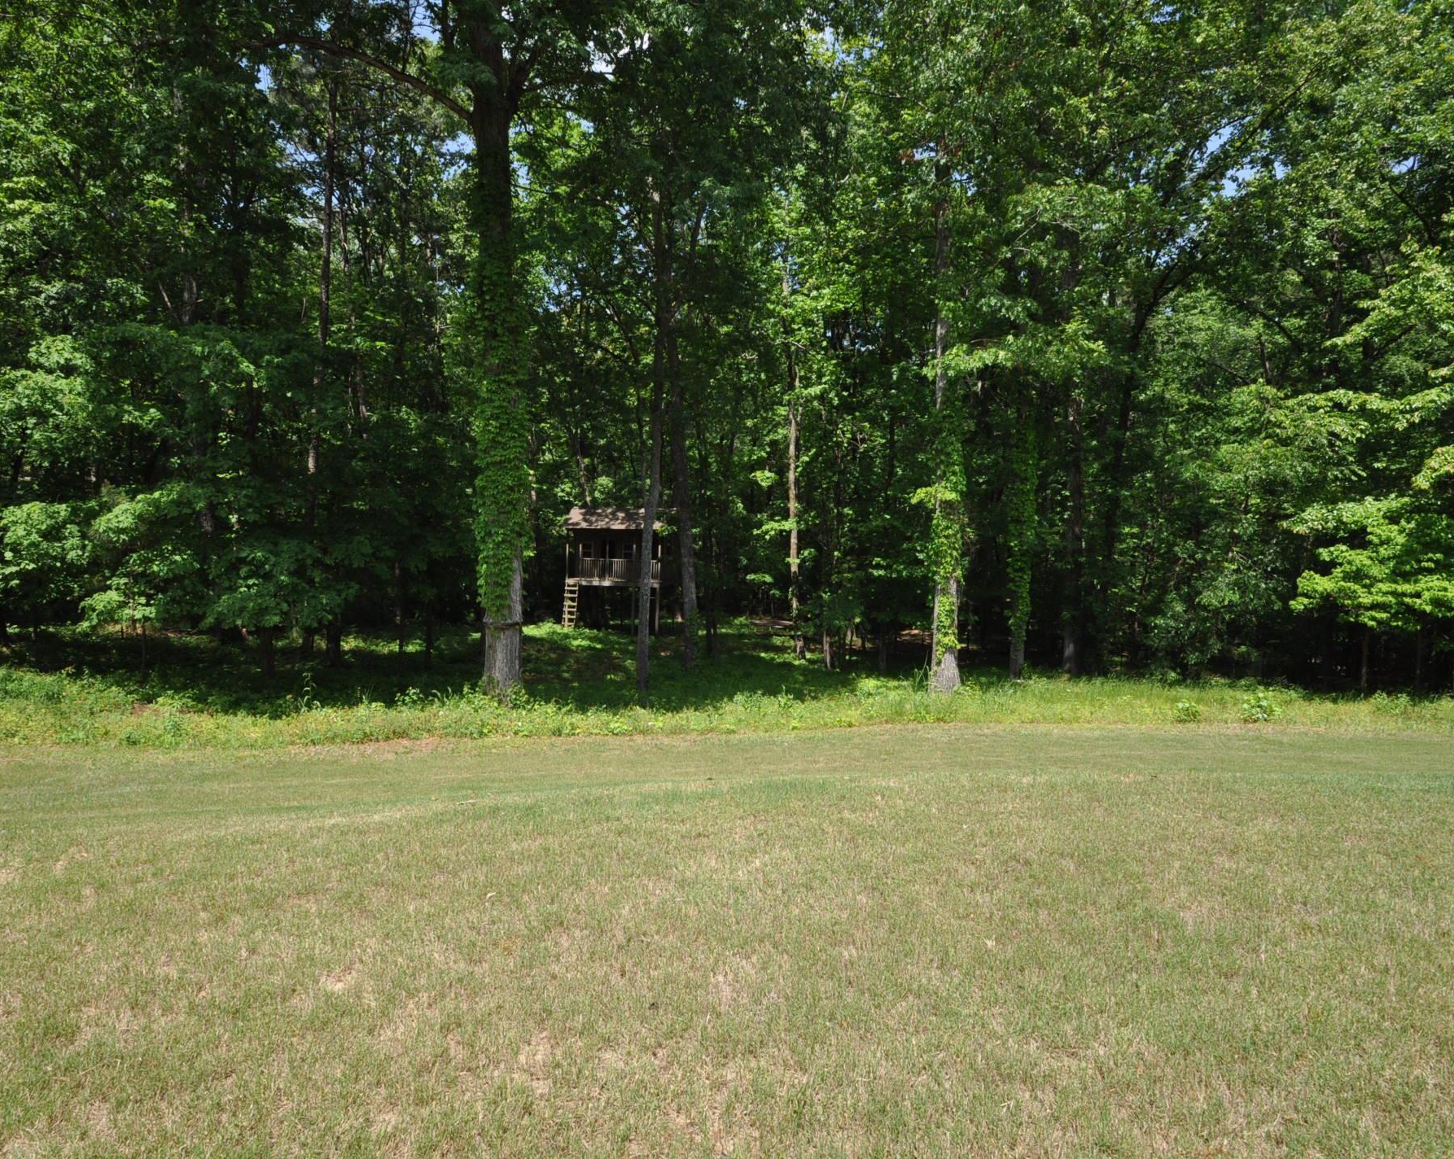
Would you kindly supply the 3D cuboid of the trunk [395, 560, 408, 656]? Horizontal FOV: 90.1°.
[{"bbox_3d":[-7.537,0.646,16.800,0.268,2.144,0.250,0,0,0],"label":"trunk"}]

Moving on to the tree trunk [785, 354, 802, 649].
[{"bbox_3d":[1.411,-1.659,15.500,0.291,6.663,0.270,0,0,0],"label":"tree trunk"}]

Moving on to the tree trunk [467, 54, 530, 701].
[{"bbox_3d":[-3.365,-2.983,10.700,0.824,9.521,0.720,-1,0,0],"label":"tree trunk"}]

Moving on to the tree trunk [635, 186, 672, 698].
[{"bbox_3d":[-1.065,-2.000,10.600,0.398,7.482,0.340,2,0,0],"label":"tree trunk"}]

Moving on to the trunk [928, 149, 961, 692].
[{"bbox_3d":[3.164,-2.229,10.600,0.438,7.820,0.420,-1,0,0],"label":"trunk"}]

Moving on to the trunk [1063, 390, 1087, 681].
[{"bbox_3d":[6.020,-0.804,12.600,0.355,4.991,0.340,0,0,0],"label":"trunk"}]

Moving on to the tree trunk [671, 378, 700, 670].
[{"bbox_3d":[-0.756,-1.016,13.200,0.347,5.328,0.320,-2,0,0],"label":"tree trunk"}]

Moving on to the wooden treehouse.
[{"bbox_3d":[-3.800,-0.359,24.600,3.300,4.000,2.900,0,0,-3],"label":"wooden treehouse"}]

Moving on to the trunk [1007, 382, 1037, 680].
[{"bbox_3d":[4.877,-0.800,12.000,0.428,4.956,0.400,1,0,0],"label":"trunk"}]

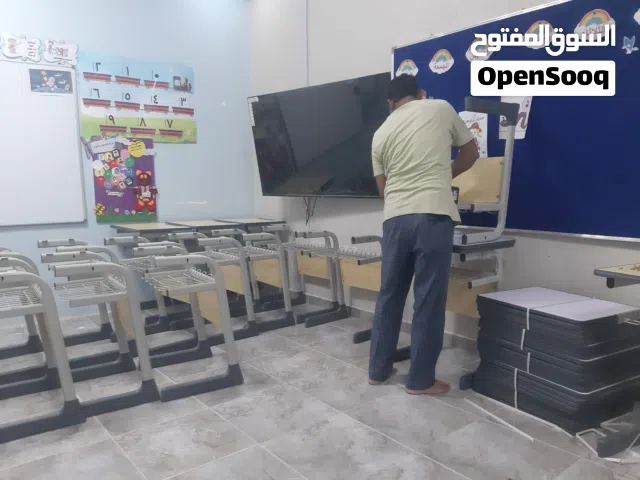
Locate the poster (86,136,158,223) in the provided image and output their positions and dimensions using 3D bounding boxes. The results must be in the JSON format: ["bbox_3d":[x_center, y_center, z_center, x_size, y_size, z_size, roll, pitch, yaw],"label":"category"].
[{"bbox_3d":[-1.691,-0.530,4.360,0.560,0.750,0.020,-5,8,-38],"label":"poster"}]

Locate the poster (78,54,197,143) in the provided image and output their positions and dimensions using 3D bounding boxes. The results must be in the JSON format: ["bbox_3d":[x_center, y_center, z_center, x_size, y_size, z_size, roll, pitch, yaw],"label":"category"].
[{"bbox_3d":[-1.562,-1.230,4.395,1.000,0.680,0.020,-5,8,-38],"label":"poster"}]

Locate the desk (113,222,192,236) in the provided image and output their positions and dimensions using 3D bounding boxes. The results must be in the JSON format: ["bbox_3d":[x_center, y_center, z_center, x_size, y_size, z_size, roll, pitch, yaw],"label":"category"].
[{"bbox_3d":[-1.392,0.268,4.170,0.480,0.750,0.680,-5,8,-38],"label":"desk"}]

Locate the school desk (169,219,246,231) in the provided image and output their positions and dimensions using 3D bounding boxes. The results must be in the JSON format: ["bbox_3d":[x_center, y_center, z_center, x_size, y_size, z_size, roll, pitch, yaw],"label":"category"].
[{"bbox_3d":[-1.022,0.233,4.464,0.480,0.750,0.680,-5,8,-38],"label":"school desk"}]

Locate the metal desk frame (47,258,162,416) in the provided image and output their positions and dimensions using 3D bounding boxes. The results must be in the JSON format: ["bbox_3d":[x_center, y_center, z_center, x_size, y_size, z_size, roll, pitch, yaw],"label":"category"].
[{"bbox_3d":[-1.150,0.449,2.553,0.450,0.730,0.580,-5,8,-38],"label":"metal desk frame"}]

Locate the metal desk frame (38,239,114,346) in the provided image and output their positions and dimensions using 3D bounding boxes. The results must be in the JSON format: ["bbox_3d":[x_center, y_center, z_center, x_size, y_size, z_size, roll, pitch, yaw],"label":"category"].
[{"bbox_3d":[-1.521,0.382,3.219,0.450,0.730,0.580,-5,8,-38],"label":"metal desk frame"}]

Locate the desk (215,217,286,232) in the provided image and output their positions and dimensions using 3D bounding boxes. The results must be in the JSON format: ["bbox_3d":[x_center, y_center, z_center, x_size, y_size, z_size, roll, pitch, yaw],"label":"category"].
[{"bbox_3d":[-0.652,0.197,4.758,0.480,0.750,0.680,-5,8,-38],"label":"desk"}]

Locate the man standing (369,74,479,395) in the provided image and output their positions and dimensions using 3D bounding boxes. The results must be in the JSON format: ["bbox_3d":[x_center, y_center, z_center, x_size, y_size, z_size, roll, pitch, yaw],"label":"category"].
[{"bbox_3d":[0.528,-0.031,2.663,0.550,1.640,0.450,2,7,22],"label":"man standing"}]

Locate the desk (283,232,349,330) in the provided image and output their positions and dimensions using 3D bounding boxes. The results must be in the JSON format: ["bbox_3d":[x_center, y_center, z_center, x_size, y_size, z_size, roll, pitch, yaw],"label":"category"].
[{"bbox_3d":[-0.152,0.267,4.160,0.450,0.730,0.600,-5,8,-38],"label":"desk"}]

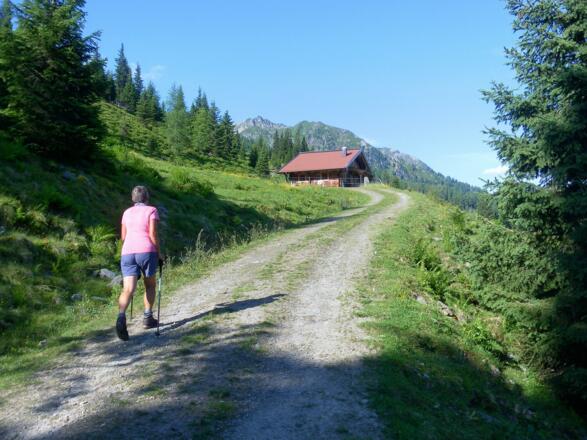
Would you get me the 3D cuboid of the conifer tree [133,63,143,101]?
[{"bbox_3d":[-25.763,-22.048,98.000,1.850,7.900,1.850,0,-2,0],"label":"conifer tree"}]

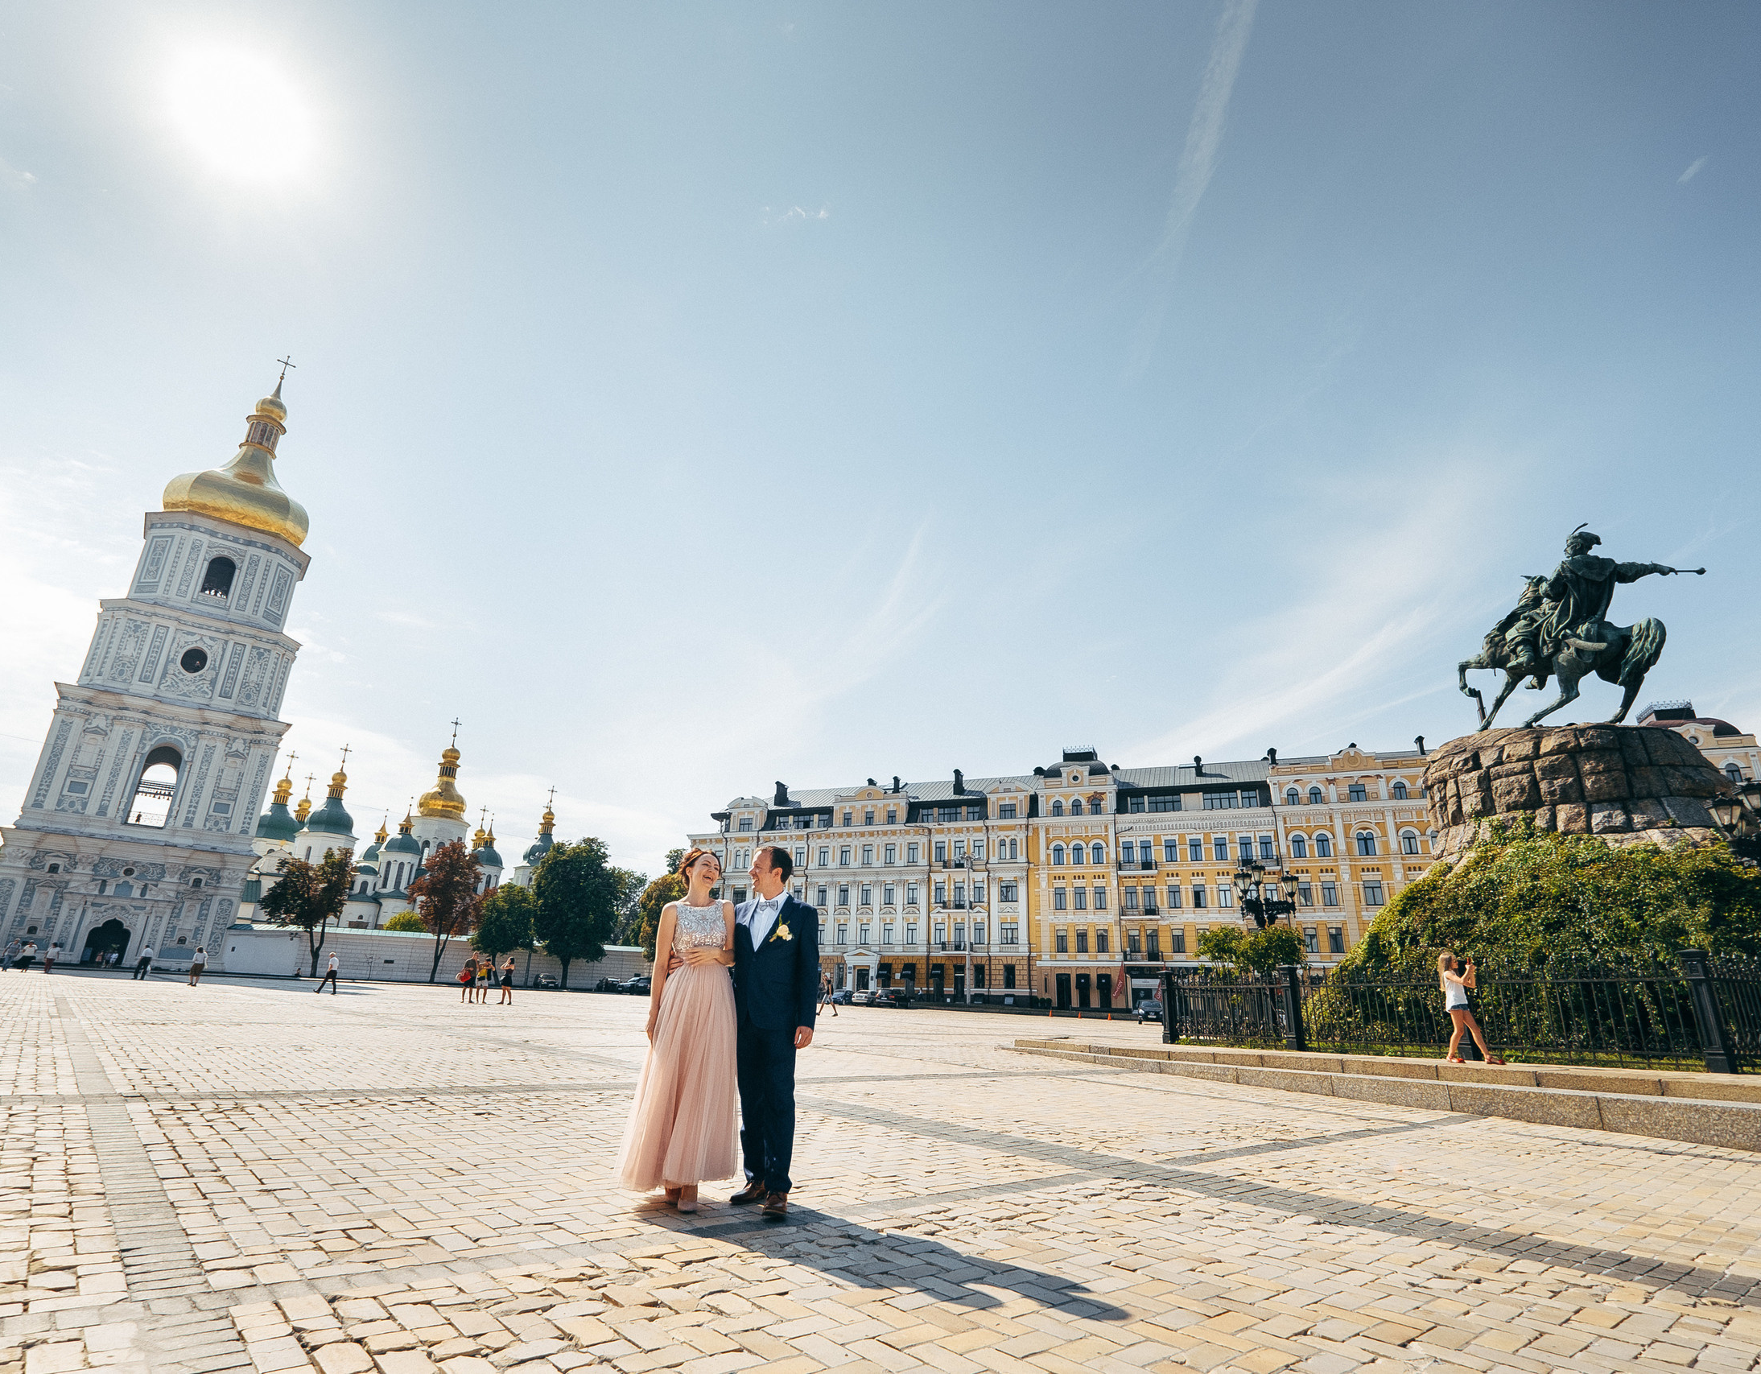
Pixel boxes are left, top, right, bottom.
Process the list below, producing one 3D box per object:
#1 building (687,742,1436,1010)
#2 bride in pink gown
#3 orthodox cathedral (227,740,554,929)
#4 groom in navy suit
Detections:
[{"bbox_3d":[16.726,22.880,98.677,86.000,26.000,16.000,-6,-20,23],"label":"building"},{"bbox_3d":[-1.039,1.697,4.417,0.630,1.700,0.560,6,-19,-11],"label":"bride in pink gown"},{"bbox_3d":[-95.055,31.732,180.646,40.000,48.000,52.000,-13,-24,37],"label":"orthodox cathedral"},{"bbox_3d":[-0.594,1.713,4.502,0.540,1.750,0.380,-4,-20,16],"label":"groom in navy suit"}]

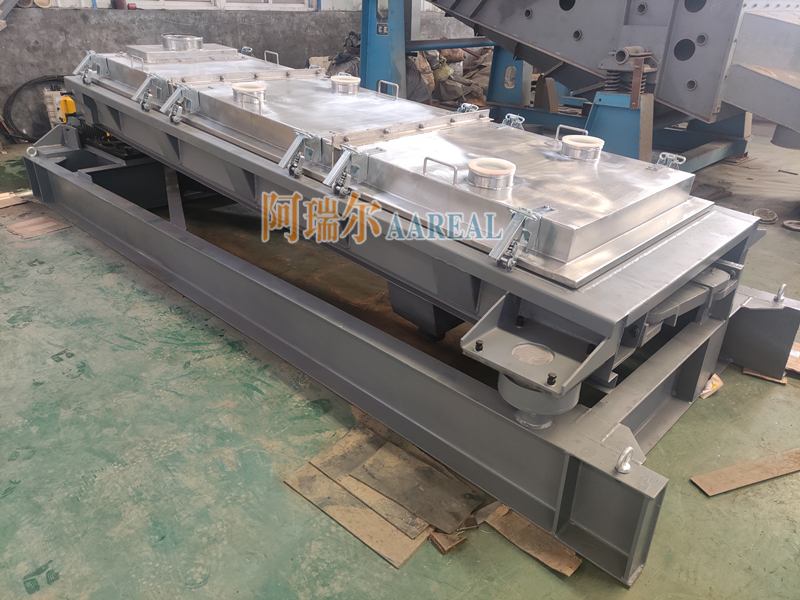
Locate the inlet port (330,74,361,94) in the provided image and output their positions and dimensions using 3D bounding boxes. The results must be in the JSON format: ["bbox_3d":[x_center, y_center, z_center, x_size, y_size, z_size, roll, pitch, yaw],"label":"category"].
[{"bbox_3d":[-0.287,-1.147,3.089,0.157,0.064,0.157,3,30,-2],"label":"inlet port"}]

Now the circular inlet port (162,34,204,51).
[{"bbox_3d":[-1.393,-1.655,3.710,0.243,0.072,0.243,3,30,-2],"label":"circular inlet port"}]

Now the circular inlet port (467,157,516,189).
[{"bbox_3d":[0.303,-0.418,1.912,0.156,0.060,0.156,3,30,-2],"label":"circular inlet port"}]

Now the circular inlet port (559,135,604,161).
[{"bbox_3d":[0.725,-0.606,2.296,0.160,0.059,0.160,3,30,-2],"label":"circular inlet port"}]

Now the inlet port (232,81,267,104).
[{"bbox_3d":[-0.715,-0.988,2.752,0.155,0.064,0.155,3,30,-2],"label":"inlet port"}]

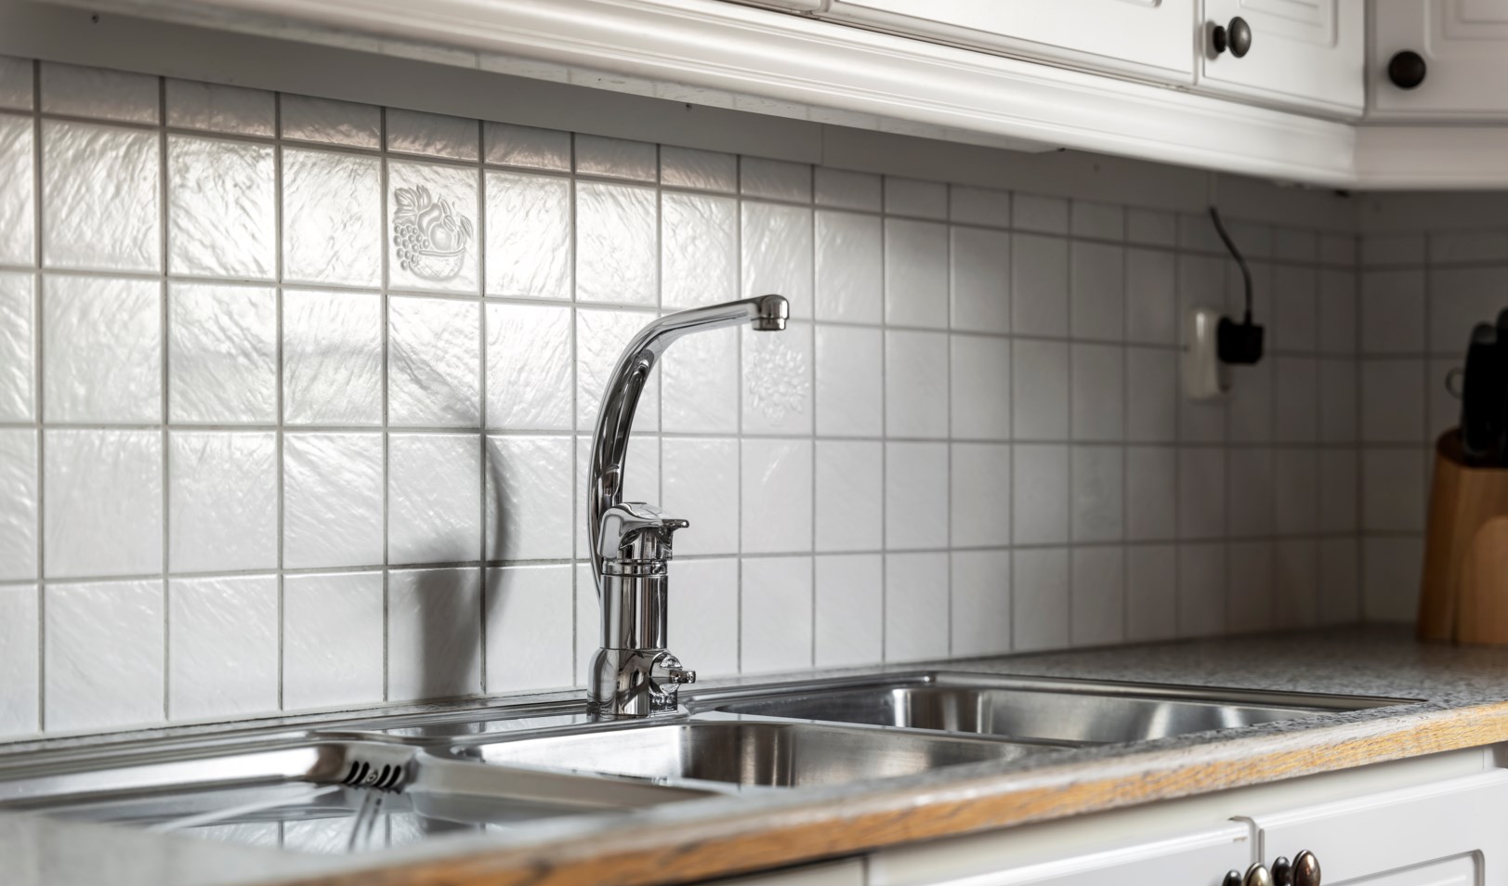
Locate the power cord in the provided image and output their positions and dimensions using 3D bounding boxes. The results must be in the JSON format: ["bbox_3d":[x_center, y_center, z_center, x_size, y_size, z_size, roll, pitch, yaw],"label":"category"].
[{"bbox_3d":[0.502,-0.168,2.838,0.064,0.171,0.042,-1,-1,41],"label":"power cord"}]

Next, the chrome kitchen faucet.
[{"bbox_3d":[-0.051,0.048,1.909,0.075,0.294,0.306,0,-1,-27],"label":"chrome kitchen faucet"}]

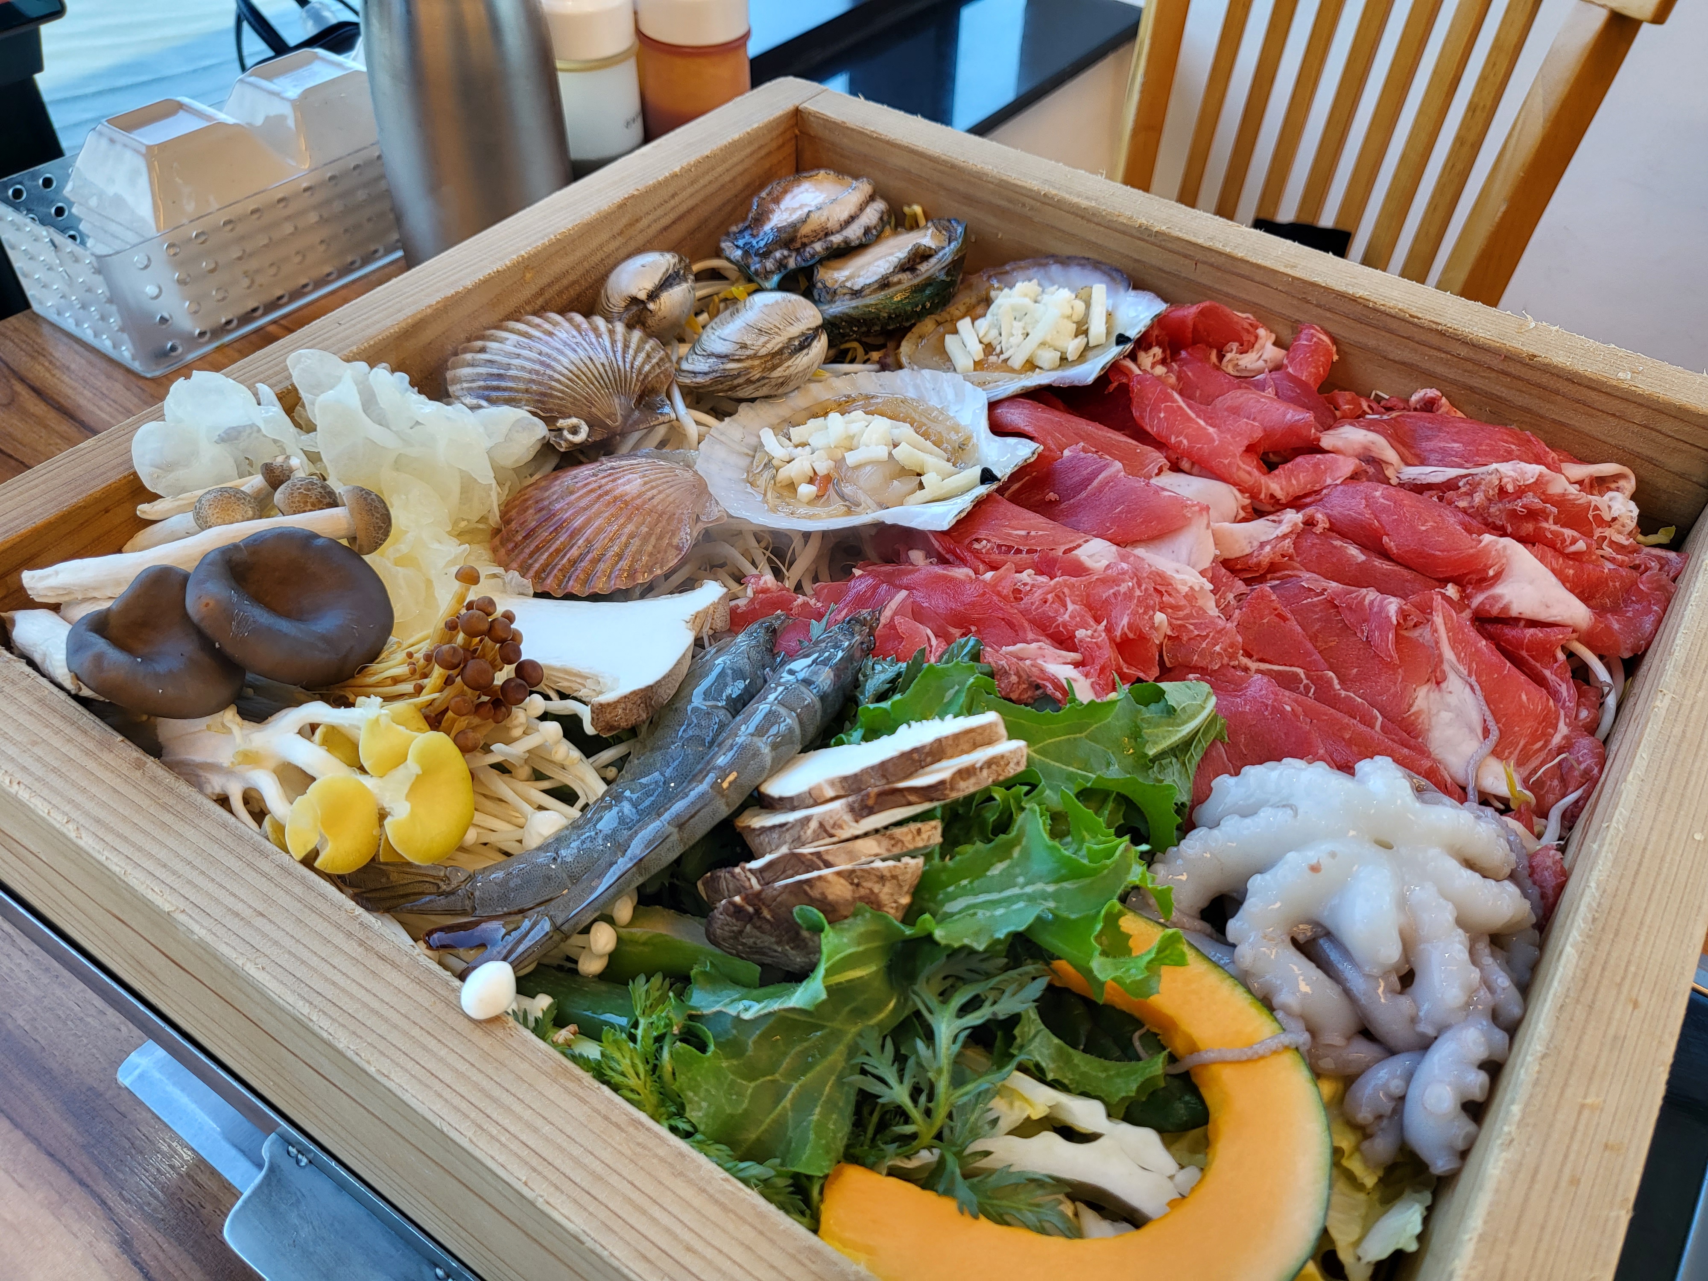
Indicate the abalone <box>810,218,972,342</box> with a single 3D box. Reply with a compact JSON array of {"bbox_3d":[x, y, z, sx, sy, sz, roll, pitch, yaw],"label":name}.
[{"bbox_3d":[0.015,-0.146,0.526,0.056,0.036,0.083,34,61,27],"label":"abalone"}]

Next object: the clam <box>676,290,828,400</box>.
[{"bbox_3d":[-0.039,-0.112,0.489,0.066,0.036,0.050,-27,53,-27],"label":"clam"}]

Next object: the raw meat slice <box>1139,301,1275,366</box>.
[{"bbox_3d":[0.138,-0.118,0.498,0.052,0.026,0.045,27,50,22],"label":"raw meat slice"}]

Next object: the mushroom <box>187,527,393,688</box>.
[{"bbox_3d":[-0.152,-0.008,0.348,0.055,0.028,0.053,-20,70,-22],"label":"mushroom"}]

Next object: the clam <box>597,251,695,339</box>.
[{"bbox_3d":[-0.081,-0.135,0.504,0.040,0.038,0.050,20,47,15],"label":"clam"}]

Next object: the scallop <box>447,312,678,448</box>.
[{"bbox_3d":[-0.102,-0.091,0.454,0.080,0.030,0.078,-26,59,-22],"label":"scallop"}]

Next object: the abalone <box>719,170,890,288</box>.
[{"bbox_3d":[-0.021,-0.176,0.551,0.080,0.034,0.058,-37,76,-15],"label":"abalone"}]

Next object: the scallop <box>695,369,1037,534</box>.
[{"bbox_3d":[0.004,-0.061,0.431,0.100,0.030,0.097,27,50,22],"label":"scallop"}]

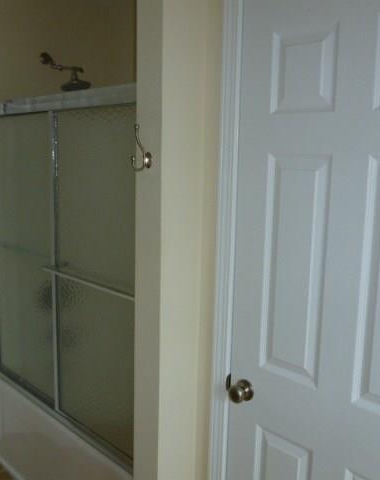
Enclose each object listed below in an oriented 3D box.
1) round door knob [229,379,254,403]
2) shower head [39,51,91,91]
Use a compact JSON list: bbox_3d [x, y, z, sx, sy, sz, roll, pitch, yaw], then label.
[{"bbox_3d":[0.147,0.459,1.550,0.065,0.066,0.066,-7,12,-43],"label":"round door knob"},{"bbox_3d":[-0.666,-0.897,2.728,0.155,0.235,0.400,-7,12,-43],"label":"shower head"}]

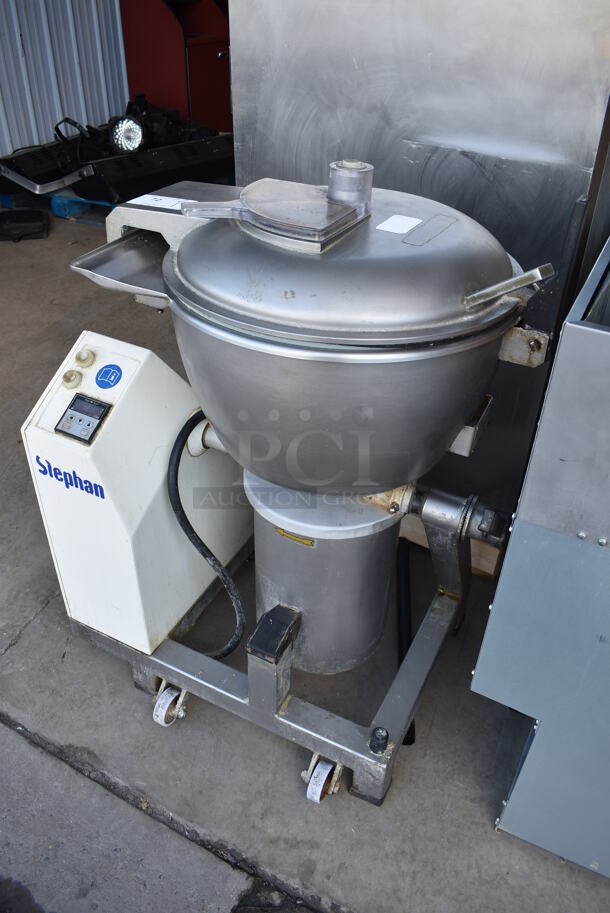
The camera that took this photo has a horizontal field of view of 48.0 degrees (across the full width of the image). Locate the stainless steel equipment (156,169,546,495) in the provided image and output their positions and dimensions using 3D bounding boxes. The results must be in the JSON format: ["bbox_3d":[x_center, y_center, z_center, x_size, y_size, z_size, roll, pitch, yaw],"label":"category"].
[{"bbox_3d":[0.061,-0.172,1.121,0.586,0.573,0.573,17,38,22],"label":"stainless steel equipment"}]

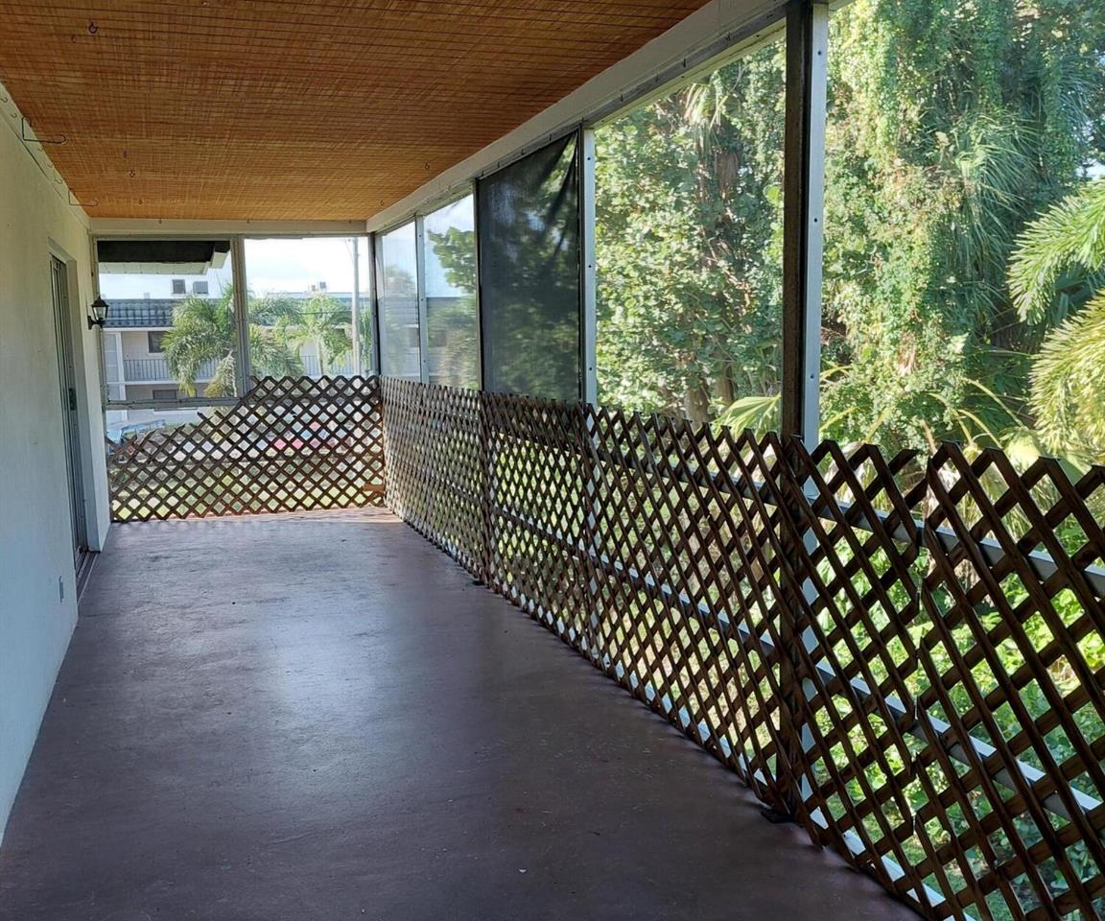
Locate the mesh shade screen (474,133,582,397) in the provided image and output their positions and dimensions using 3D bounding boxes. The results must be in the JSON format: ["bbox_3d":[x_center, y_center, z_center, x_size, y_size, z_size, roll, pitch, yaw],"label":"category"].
[{"bbox_3d":[-0.166,-0.874,5.446,0.050,1.413,1.628,-4,7,-20],"label":"mesh shade screen"}]

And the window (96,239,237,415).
[{"bbox_3d":[-3.263,-1.179,8.697,1.096,1.423,0.050,-4,7,-20],"label":"window"}]

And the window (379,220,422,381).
[{"bbox_3d":[-1.277,-1.226,8.413,0.050,1.344,1.675,-4,7,-20],"label":"window"}]

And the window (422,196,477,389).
[{"bbox_3d":[-0.693,-1.043,6.854,0.050,1.337,1.398,-4,7,-20],"label":"window"}]

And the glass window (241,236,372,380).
[{"bbox_3d":[-2.151,-1.311,9.098,1.096,1.370,0.050,-4,7,-20],"label":"glass window"}]

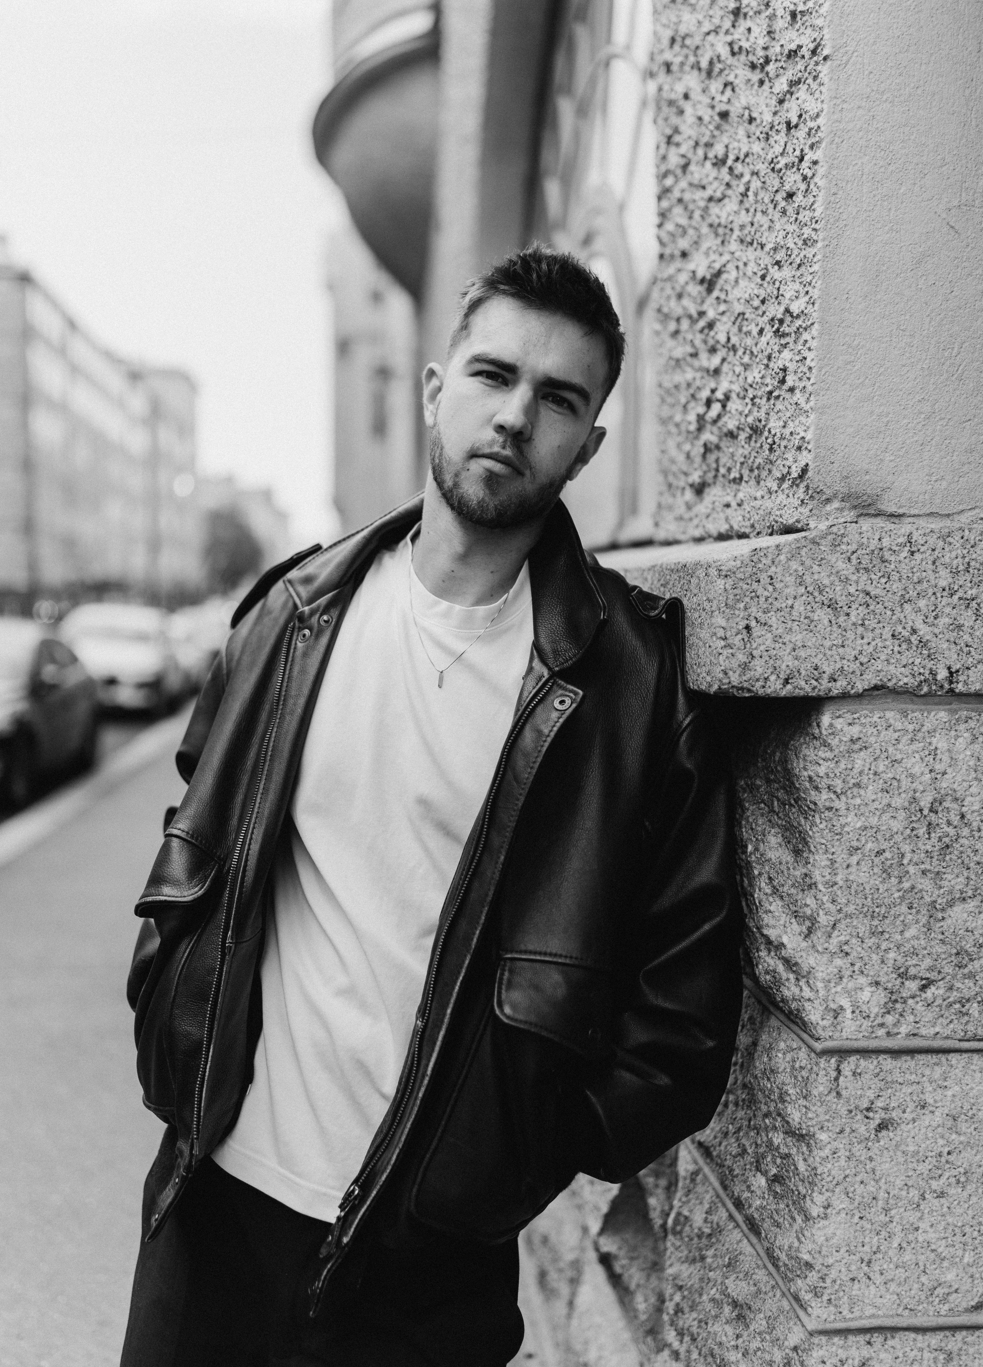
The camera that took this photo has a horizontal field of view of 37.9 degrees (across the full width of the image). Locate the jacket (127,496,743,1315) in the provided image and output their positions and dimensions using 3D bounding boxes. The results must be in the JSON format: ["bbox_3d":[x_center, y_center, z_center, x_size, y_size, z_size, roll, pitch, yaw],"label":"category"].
[{"bbox_3d":[-0.040,0.212,1.400,0.590,0.750,0.320,12,0,8],"label":"jacket"}]

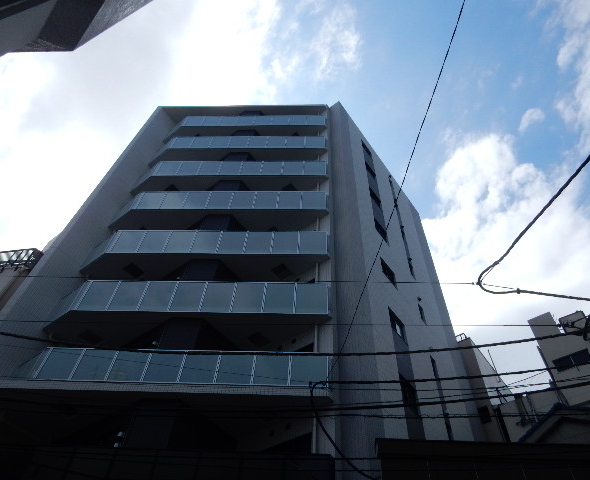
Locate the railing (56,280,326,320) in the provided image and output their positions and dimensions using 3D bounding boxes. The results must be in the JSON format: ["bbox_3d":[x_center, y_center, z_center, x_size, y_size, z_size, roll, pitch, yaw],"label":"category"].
[{"bbox_3d":[-3.512,2.144,15.076,9.345,1.412,0.957,0,-53,3],"label":"railing"}]

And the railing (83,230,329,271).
[{"bbox_3d":[-3.372,0.427,17.374,9.345,1.412,0.957,0,-53,3],"label":"railing"}]

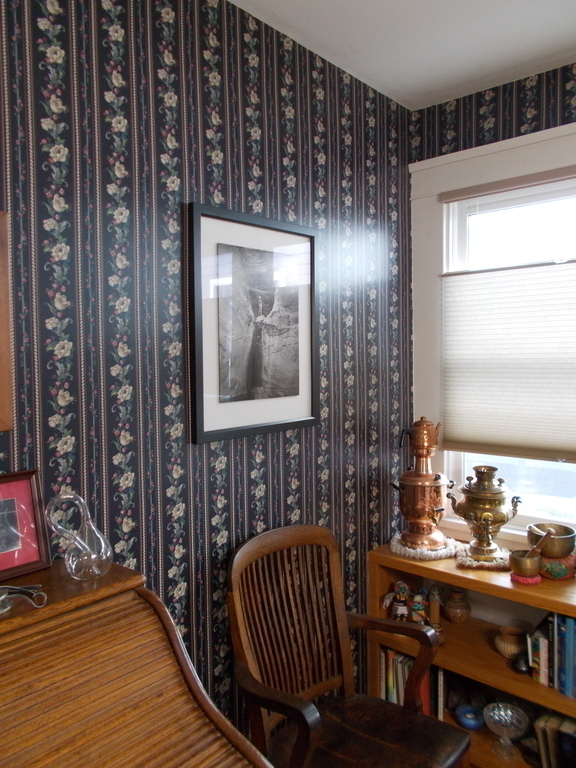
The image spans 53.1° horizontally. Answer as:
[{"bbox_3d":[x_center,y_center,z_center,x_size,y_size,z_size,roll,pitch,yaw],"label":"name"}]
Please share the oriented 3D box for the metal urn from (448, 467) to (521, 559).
[{"bbox_3d":[0.690,0.448,1.995,0.234,0.307,0.188,0,3,11],"label":"metal urn"}]

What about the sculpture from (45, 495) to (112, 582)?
[{"bbox_3d":[-0.414,0.300,1.132,0.090,0.162,0.134,2,4,42],"label":"sculpture"}]

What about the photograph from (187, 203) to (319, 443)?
[{"bbox_3d":[-0.076,-0.165,1.663,0.027,0.615,0.506,2,4,42],"label":"photograph"}]

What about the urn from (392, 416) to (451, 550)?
[{"bbox_3d":[0.506,0.359,2.127,0.225,0.474,0.200,-1,3,-9],"label":"urn"}]

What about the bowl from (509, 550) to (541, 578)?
[{"bbox_3d":[0.752,0.569,1.824,0.095,0.061,0.095,1,3,23],"label":"bowl"}]

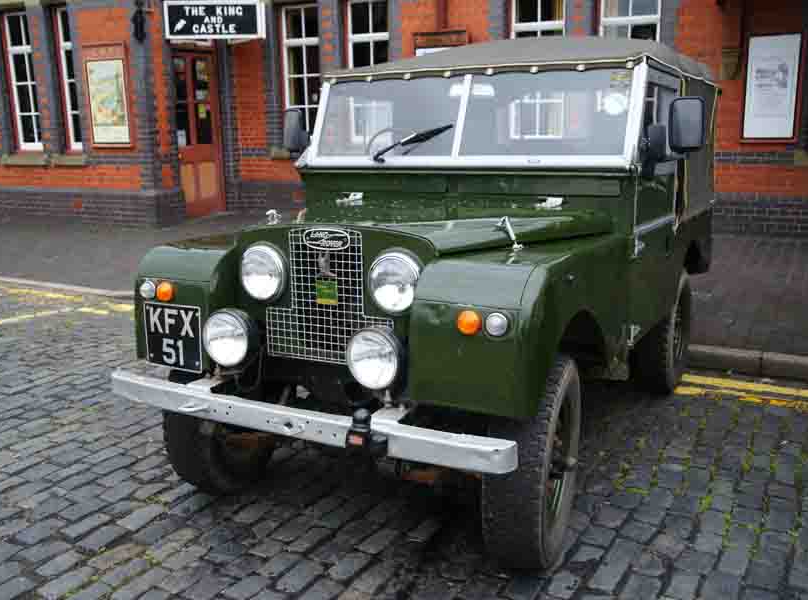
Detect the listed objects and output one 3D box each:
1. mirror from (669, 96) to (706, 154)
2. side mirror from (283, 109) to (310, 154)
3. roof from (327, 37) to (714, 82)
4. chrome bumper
[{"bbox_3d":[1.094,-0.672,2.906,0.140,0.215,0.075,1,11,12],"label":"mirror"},{"bbox_3d":[-0.558,-0.860,3.842,0.140,0.220,0.080,10,16,44],"label":"side mirror"},{"bbox_3d":[0.812,-1.318,4.261,1.570,0.235,2.180,5,13,29],"label":"roof"},{"bbox_3d":[-0.382,0.374,2.430,1.575,0.085,0.080,5,13,29],"label":"chrome bumper"}]

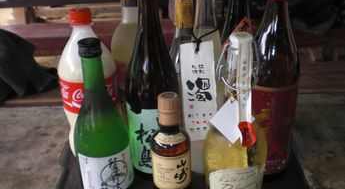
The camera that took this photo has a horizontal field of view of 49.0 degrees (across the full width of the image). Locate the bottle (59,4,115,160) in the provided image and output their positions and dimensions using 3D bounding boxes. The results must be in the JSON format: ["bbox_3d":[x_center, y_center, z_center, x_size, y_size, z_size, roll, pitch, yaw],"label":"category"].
[{"bbox_3d":[-0.133,-0.010,0.621,0.090,0.260,0.090,-1,27,1],"label":"bottle"}]

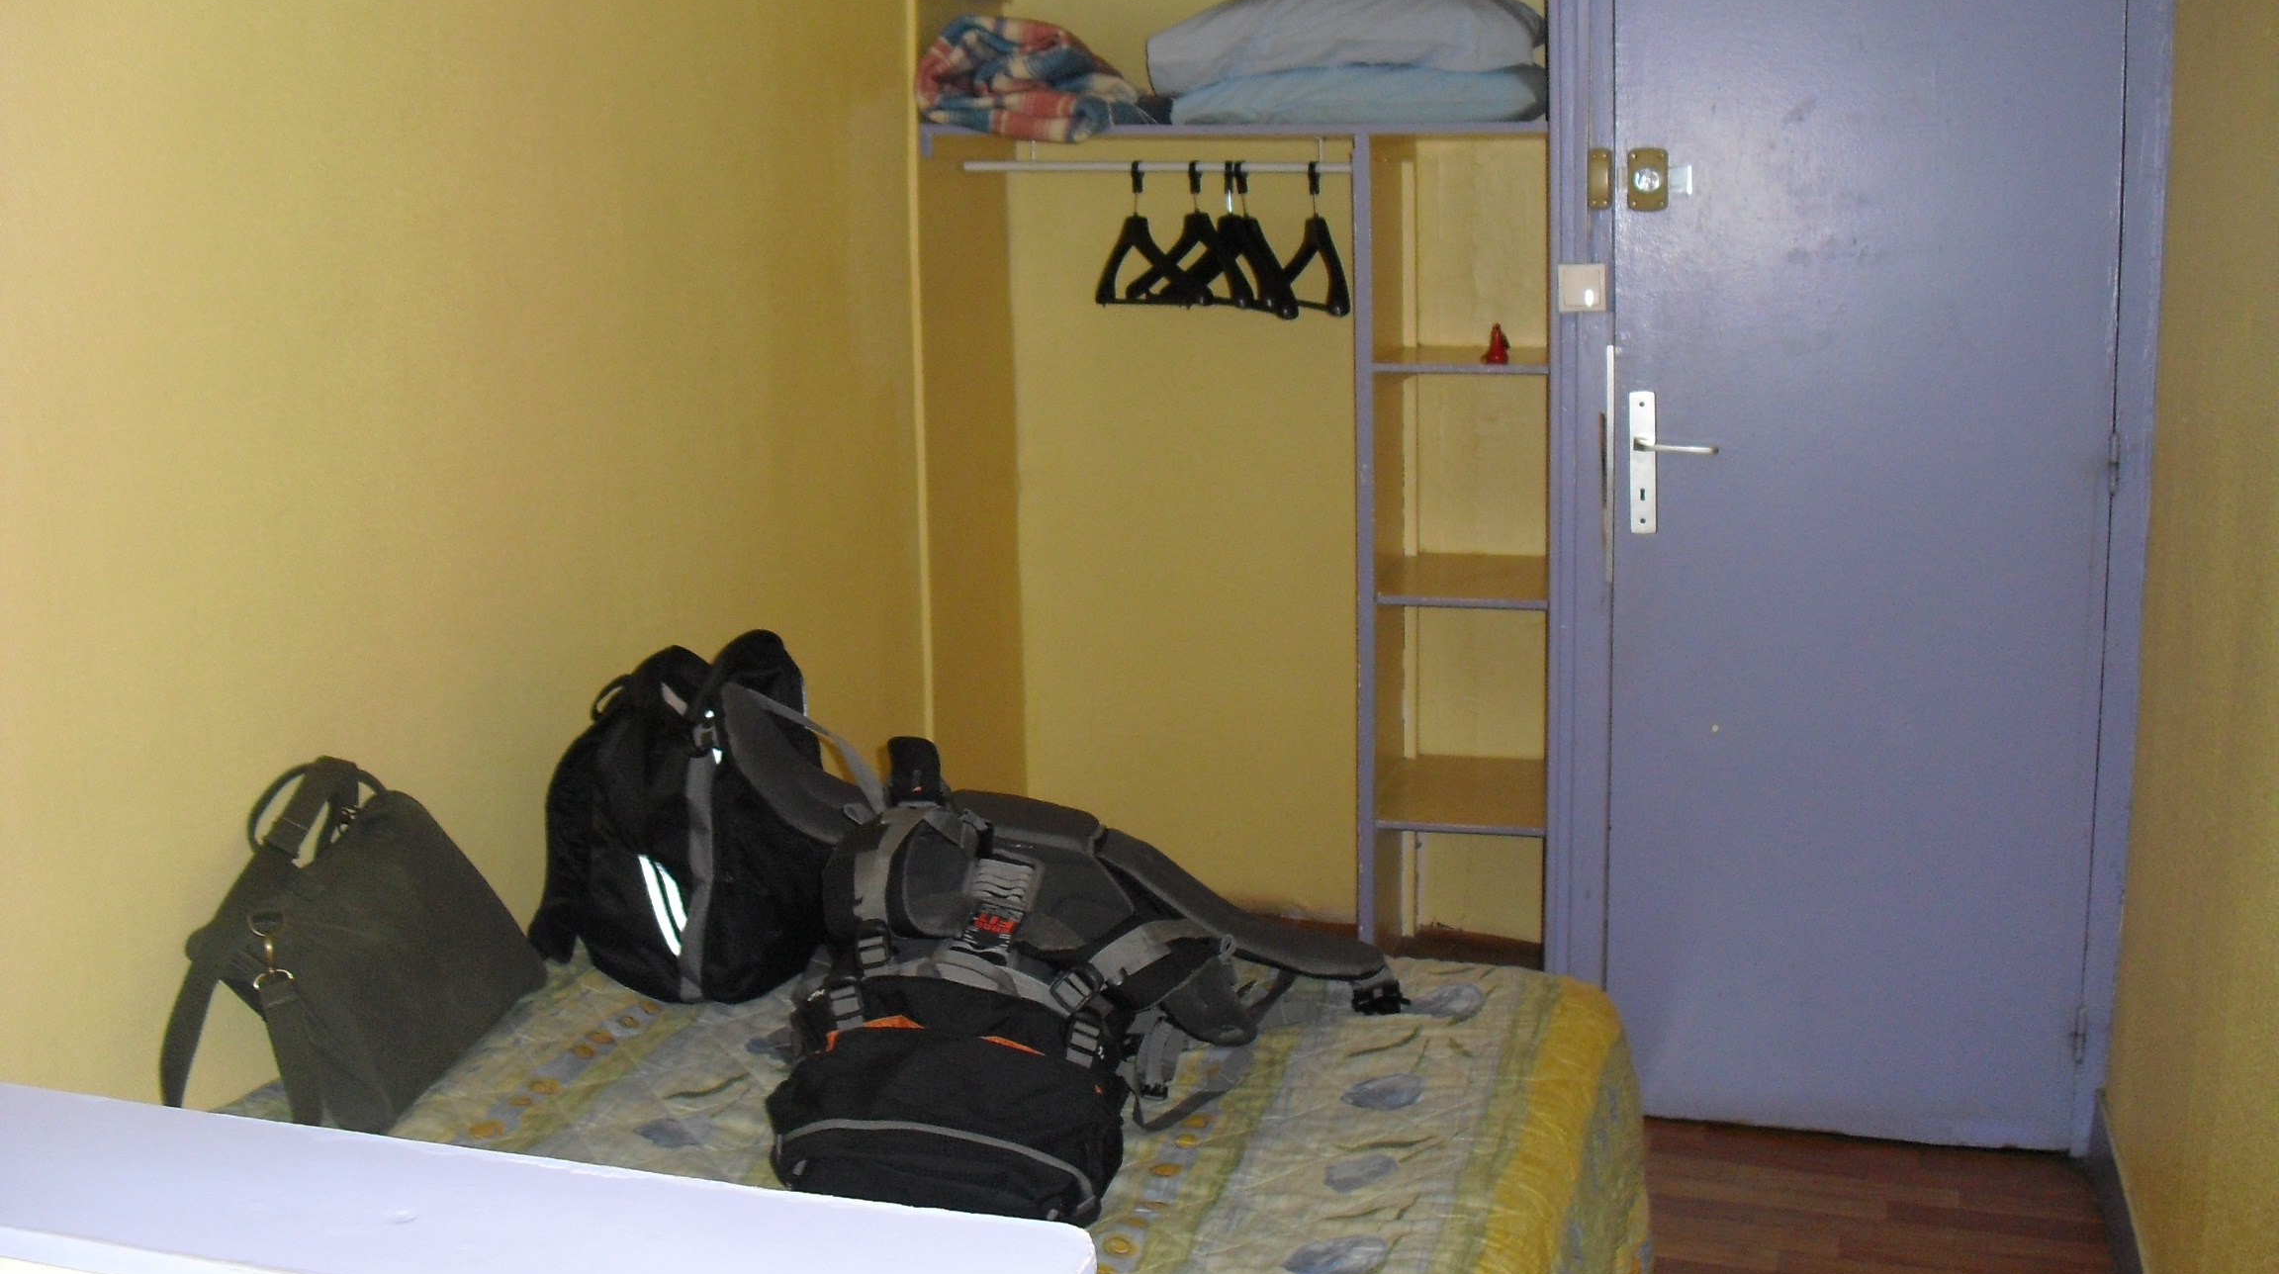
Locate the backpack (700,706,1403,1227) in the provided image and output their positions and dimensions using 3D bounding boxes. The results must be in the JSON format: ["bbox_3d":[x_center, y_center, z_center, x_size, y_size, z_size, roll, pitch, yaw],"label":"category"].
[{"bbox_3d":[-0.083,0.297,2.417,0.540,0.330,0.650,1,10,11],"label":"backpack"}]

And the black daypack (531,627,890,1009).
[{"bbox_3d":[-0.501,0.195,2.803,0.290,0.410,0.230,-10,14,-42],"label":"black daypack"}]

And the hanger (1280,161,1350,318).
[{"bbox_3d":[0.300,-0.676,4.011,0.045,0.250,0.420,-2,10,-6],"label":"hanger"}]

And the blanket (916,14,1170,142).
[{"bbox_3d":[-0.135,-0.948,4.021,0.405,0.212,0.360,2,11,17],"label":"blanket"}]

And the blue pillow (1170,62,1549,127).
[{"bbox_3d":[0.401,-0.881,3.910,0.600,0.110,0.500,1,8,12],"label":"blue pillow"}]

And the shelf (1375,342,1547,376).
[{"bbox_3d":[0.582,-0.464,3.979,0.291,0.017,0.470,2,11,17],"label":"shelf"}]

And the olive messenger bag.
[{"bbox_3d":[-0.797,0.302,2.510,0.120,0.310,0.400,-19,12,15],"label":"olive messenger bag"}]

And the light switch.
[{"bbox_3d":[0.685,-0.538,3.663,0.076,0.077,0.025,2,11,17],"label":"light switch"}]

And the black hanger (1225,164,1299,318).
[{"bbox_3d":[0.187,-0.683,4.045,0.045,0.250,0.420,-4,11,-18],"label":"black hanger"}]

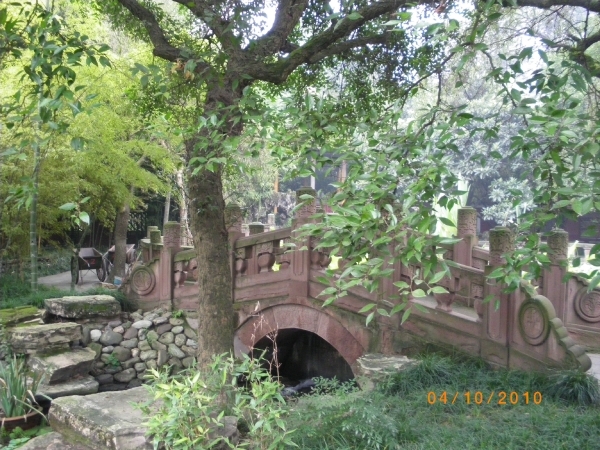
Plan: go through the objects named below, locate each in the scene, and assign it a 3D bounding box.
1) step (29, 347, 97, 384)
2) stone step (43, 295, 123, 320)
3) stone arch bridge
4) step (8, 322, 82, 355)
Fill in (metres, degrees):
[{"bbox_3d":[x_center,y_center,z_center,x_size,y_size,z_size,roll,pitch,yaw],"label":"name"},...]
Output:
[{"bbox_3d":[-3.130,1.820,8.300,0.820,0.230,0.700,0,1,-24],"label":"step"},{"bbox_3d":[-3.300,1.240,9.500,1.020,0.280,0.580,0,1,-6],"label":"stone step"},{"bbox_3d":[0.757,0.730,9.270,7.300,2.400,2.900,1,1,39],"label":"stone arch bridge"},{"bbox_3d":[-3.620,1.620,8.950,0.950,0.310,0.600,0,1,-14],"label":"step"}]

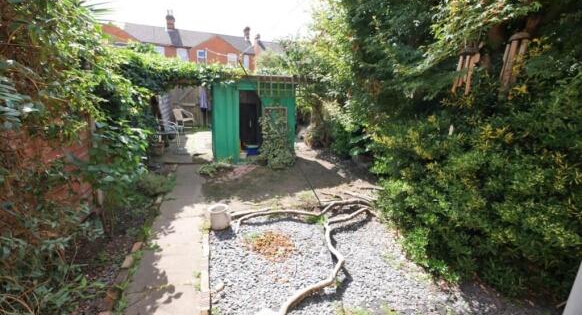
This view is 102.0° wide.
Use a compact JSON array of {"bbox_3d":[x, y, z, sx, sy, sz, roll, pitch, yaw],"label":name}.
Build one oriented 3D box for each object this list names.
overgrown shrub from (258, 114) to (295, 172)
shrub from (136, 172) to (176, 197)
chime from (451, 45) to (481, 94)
[{"bbox_3d":[-0.295,-0.380,5.017,0.720,1.100,0.480,0,15,0],"label":"overgrown shrub"},{"bbox_3d":[-2.085,0.386,3.640,0.480,0.290,0.420,0,15,0],"label":"shrub"},{"bbox_3d":[1.709,-0.850,2.300,0.200,0.480,0.200,10,18,34],"label":"chime"}]

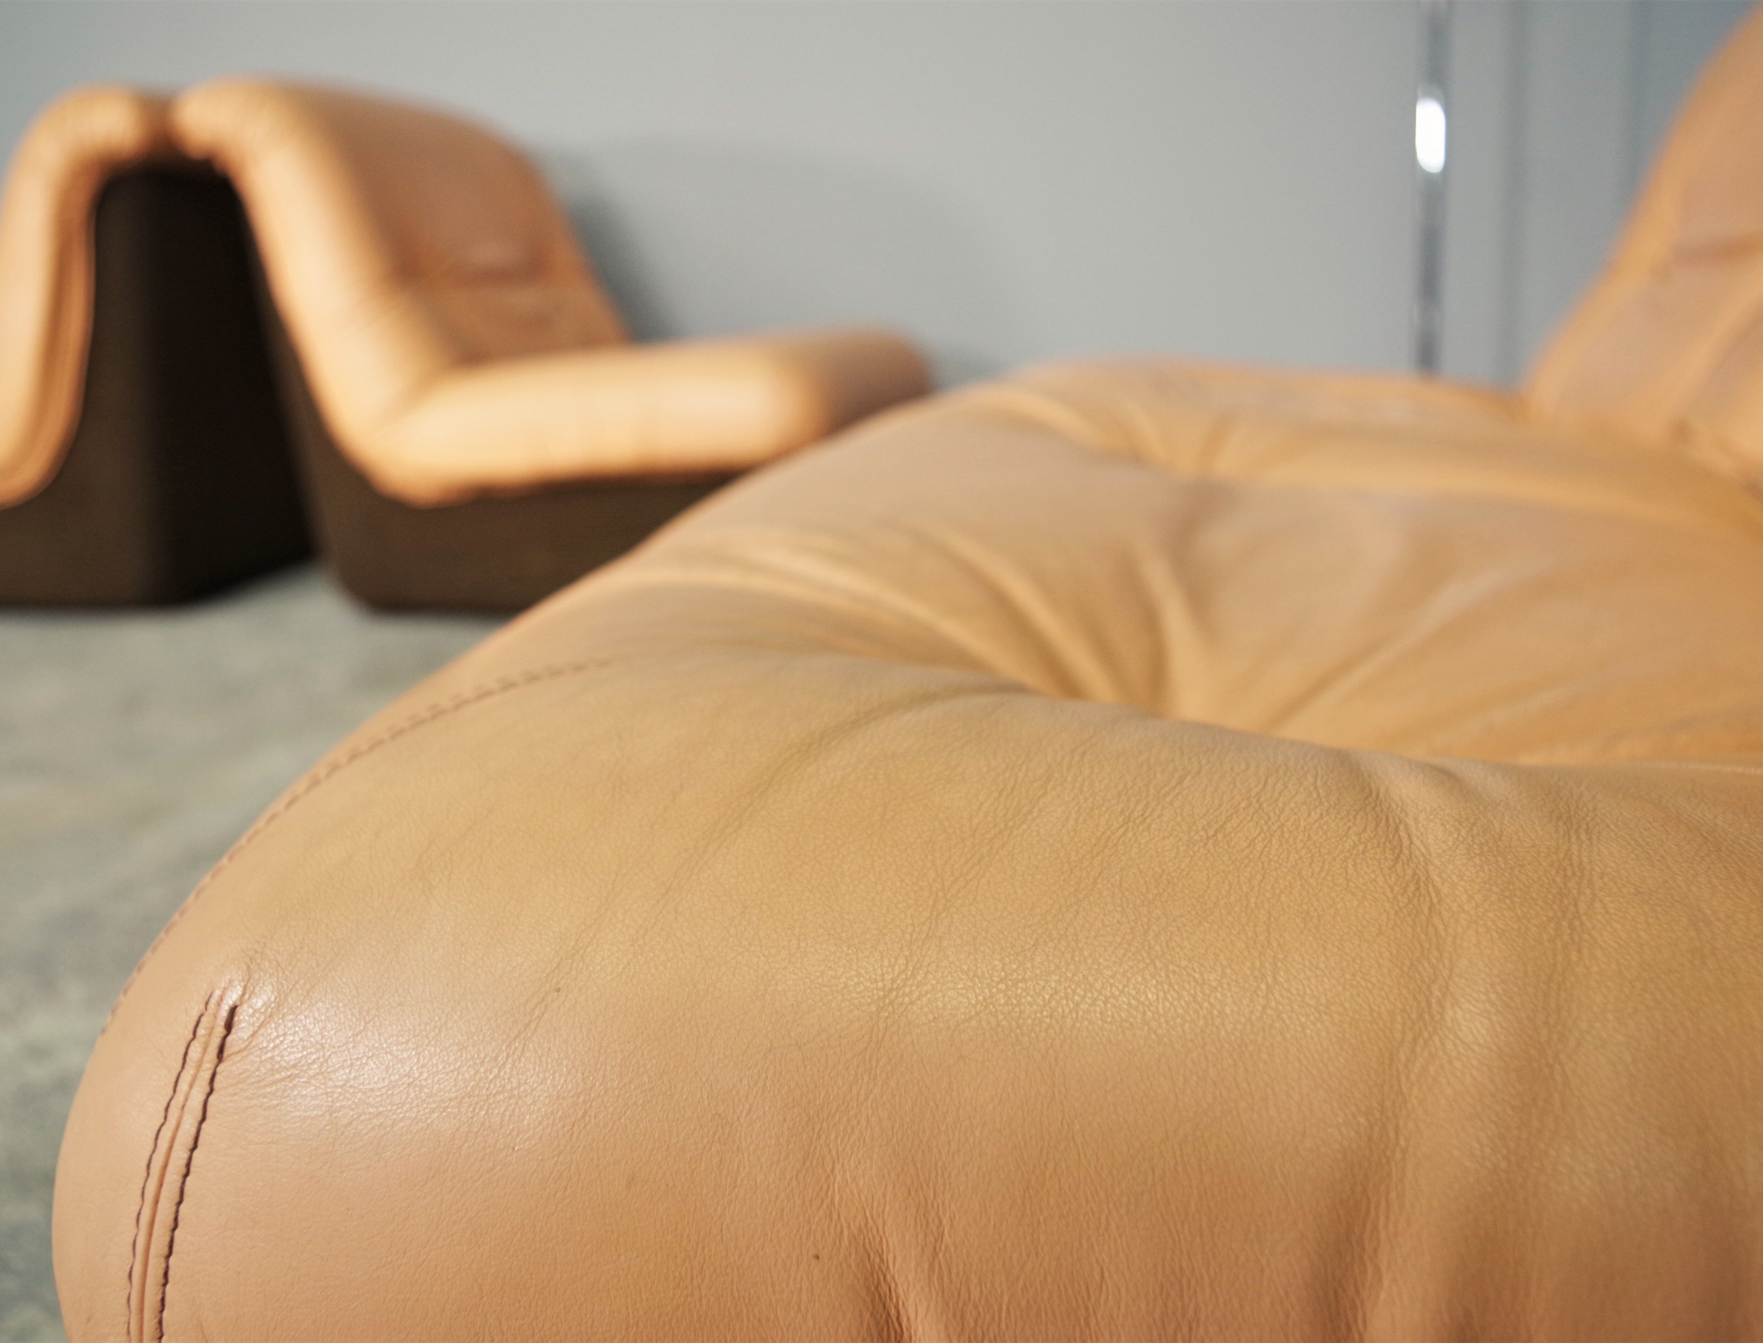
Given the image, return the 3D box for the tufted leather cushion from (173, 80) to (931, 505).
[{"bbox_3d":[-0.407,-0.567,2.259,0.900,0.560,0.720,2,15,13],"label":"tufted leather cushion"}]

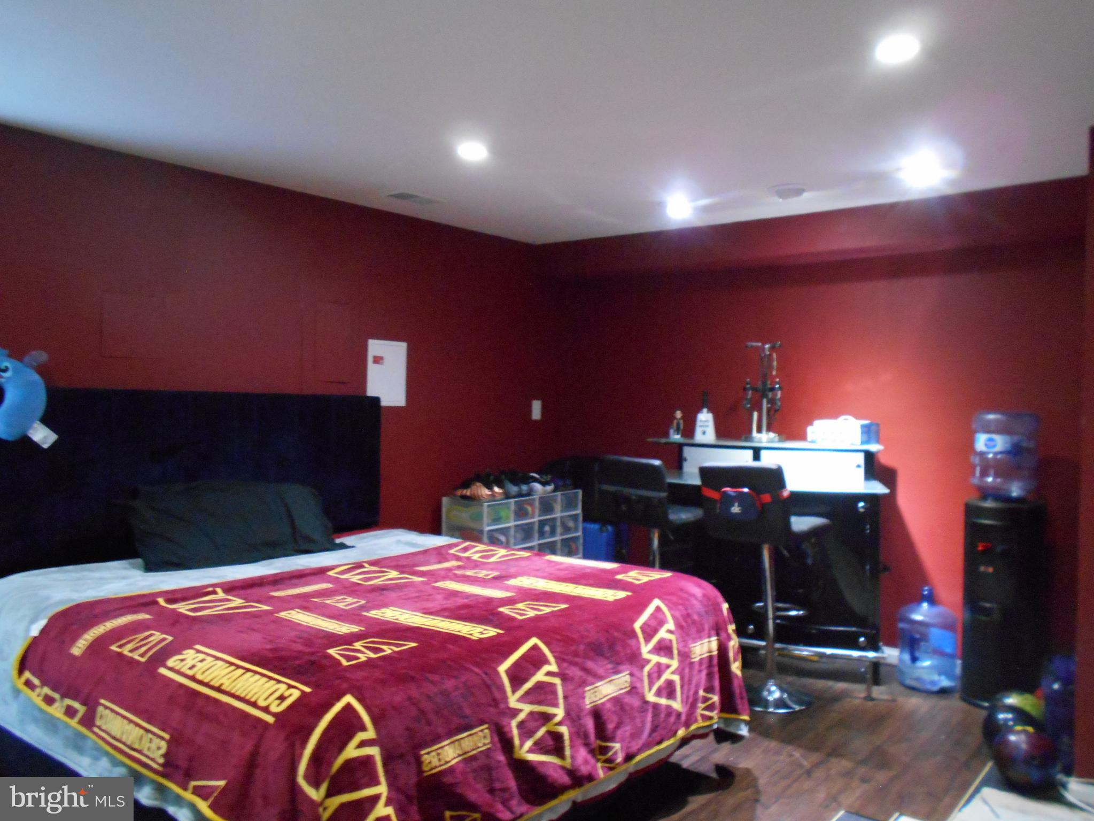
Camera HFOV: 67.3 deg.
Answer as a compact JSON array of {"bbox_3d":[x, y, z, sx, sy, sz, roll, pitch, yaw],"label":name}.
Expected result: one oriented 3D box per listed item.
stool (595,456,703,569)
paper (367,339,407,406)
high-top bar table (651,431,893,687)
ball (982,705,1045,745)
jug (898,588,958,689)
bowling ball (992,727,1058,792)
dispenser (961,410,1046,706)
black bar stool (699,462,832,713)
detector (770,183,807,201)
[{"bbox_3d":[0.546,0.789,4.206,0.410,1.102,0.430,2,1,44],"label":"stool"},{"bbox_3d":[-0.884,-0.206,4.601,0.025,0.360,0.273,2,1,40],"label":"paper"},{"bbox_3d":[1.099,0.764,4.312,1.250,1.165,0.500,1,1,18],"label":"high-top bar table"},{"bbox_3d":[1.824,1.267,3.214,0.216,0.216,0.216,2,1,40],"label":"ball"},{"bbox_3d":[1.896,1.111,4.098,0.268,0.495,0.268,2,1,40],"label":"jug"},{"bbox_3d":[1.748,1.269,3.007,0.216,0.216,0.216,2,1,40],"label":"bowling ball"},{"bbox_3d":[2.147,0.688,3.859,0.320,1.361,0.300,0,1,-42],"label":"dispenser"},{"bbox_3d":[1.029,0.800,3.846,0.420,1.105,0.440,2,1,44],"label":"black bar stool"},{"bbox_3d":[1.190,-1.071,4.047,0.150,0.045,0.150,1,1,17],"label":"detector"}]

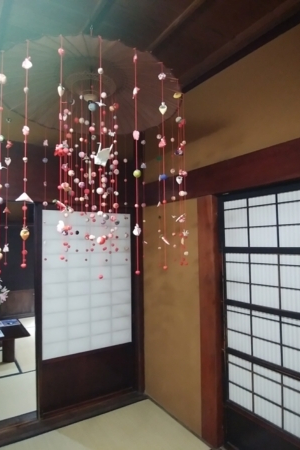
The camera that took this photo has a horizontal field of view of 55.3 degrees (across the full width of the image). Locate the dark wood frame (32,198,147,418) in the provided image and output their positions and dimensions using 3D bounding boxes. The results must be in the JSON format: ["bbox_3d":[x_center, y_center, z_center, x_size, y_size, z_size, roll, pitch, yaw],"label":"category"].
[{"bbox_3d":[-0.510,0.696,2.575,0.955,1.760,0.060,2,-5,-29],"label":"dark wood frame"}]

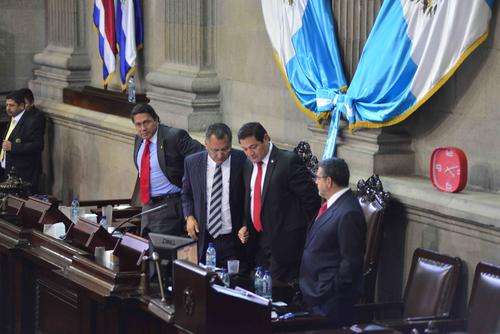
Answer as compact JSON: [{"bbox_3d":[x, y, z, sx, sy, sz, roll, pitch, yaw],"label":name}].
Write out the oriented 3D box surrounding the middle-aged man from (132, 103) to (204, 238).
[{"bbox_3d":[-0.583,0.397,13.802,0.570,1.740,0.400,6,9,41],"label":"middle-aged man"}]

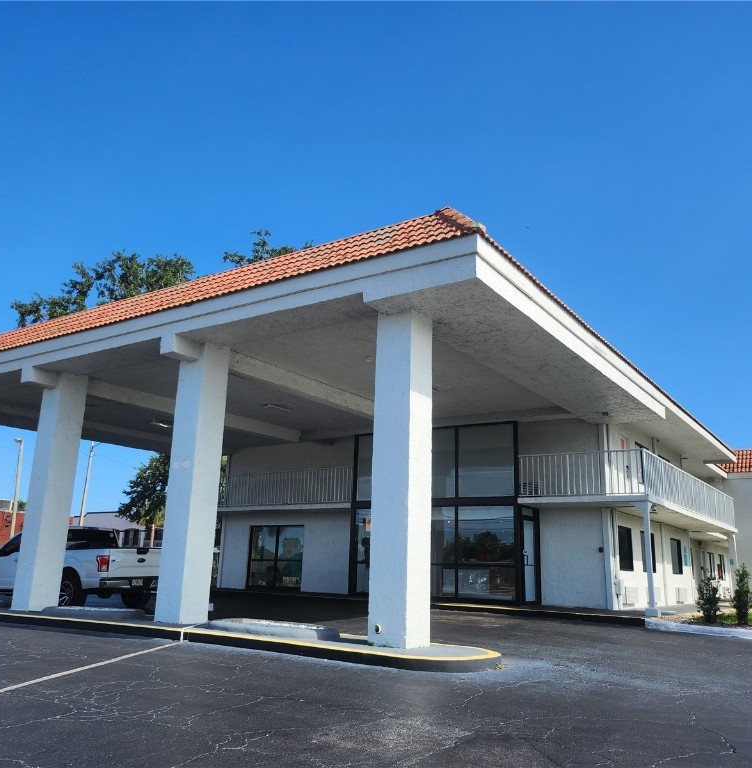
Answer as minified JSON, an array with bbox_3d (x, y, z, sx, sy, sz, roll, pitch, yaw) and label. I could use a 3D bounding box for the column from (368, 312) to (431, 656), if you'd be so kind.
[{"bbox_3d":[0.400,1.355,10.631,0.622,4.832,0.655,-8,-17,33],"label":"column"}]

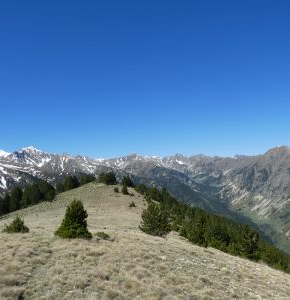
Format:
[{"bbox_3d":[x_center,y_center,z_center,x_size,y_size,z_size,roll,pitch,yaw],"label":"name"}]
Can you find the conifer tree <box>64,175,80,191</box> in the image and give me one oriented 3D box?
[{"bbox_3d":[-17.494,7.914,66.000,3.808,3.927,3.808,0,-2,0],"label":"conifer tree"}]

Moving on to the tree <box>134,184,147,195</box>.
[{"bbox_3d":[-0.974,8.547,60.000,3.029,2.164,2.596,0,-2,0],"label":"tree"}]

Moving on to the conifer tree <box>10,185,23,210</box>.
[{"bbox_3d":[-19.926,7.598,43.000,2.171,3.877,2.171,0,-2,0],"label":"conifer tree"}]

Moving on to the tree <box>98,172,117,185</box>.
[{"bbox_3d":[-10.548,8.087,78.000,5.626,3.797,4.557,0,-2,0],"label":"tree"}]

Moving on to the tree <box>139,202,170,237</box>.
[{"bbox_3d":[0.613,4.291,17.000,1.900,2.146,1.900,0,-2,0],"label":"tree"}]

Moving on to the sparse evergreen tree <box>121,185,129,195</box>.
[{"bbox_3d":[-4.008,8.222,57.000,1.644,2.261,1.644,0,-2,0],"label":"sparse evergreen tree"}]

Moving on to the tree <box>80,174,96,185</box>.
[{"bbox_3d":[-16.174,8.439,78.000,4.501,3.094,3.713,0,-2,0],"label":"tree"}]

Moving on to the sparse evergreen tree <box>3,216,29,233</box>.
[{"bbox_3d":[-7.631,4.448,16.500,1.577,0.982,1.178,0,-2,0],"label":"sparse evergreen tree"}]

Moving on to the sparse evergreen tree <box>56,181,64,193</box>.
[{"bbox_3d":[-20.844,9.012,68.000,2.207,3.065,2.207,0,-2,0],"label":"sparse evergreen tree"}]

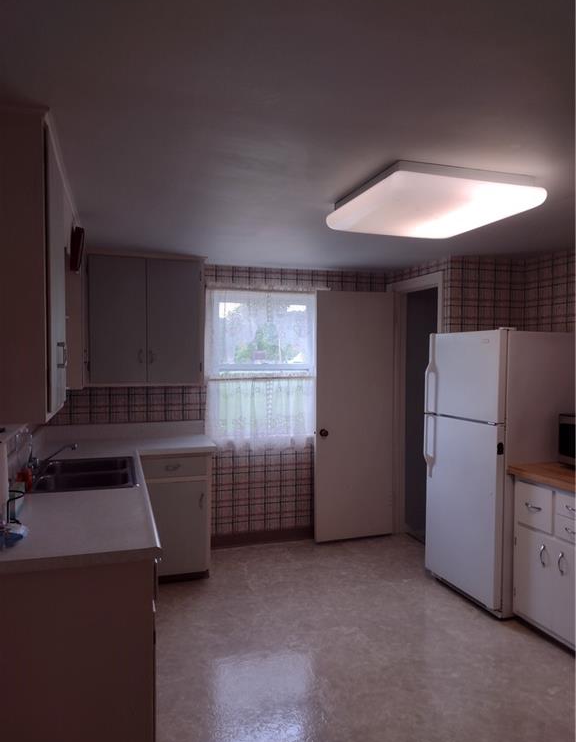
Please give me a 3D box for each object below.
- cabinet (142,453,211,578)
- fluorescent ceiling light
[{"bbox_3d":[-0.832,0.975,4.246,0.490,0.870,0.635,0,2,-16],"label":"cabinet"},{"bbox_3d":[0.589,-0.702,2.515,0.660,0.115,0.710,0,2,-16],"label":"fluorescent ceiling light"}]

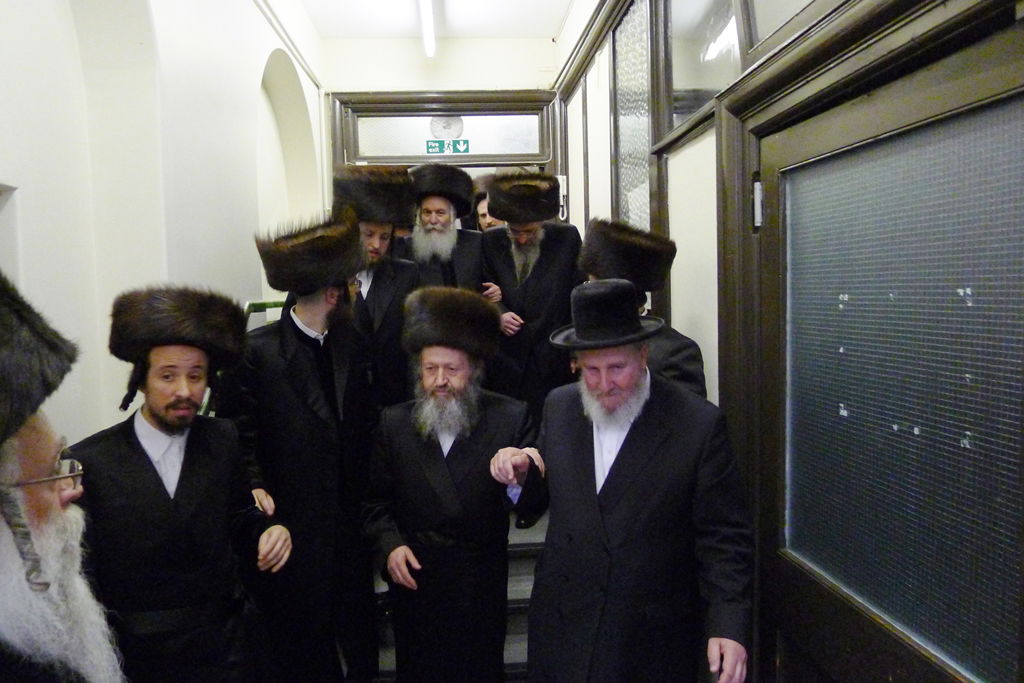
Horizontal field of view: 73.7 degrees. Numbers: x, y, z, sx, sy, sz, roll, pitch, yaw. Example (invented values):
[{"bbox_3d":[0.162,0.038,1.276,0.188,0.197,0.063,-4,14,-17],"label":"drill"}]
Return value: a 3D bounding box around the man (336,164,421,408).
[{"bbox_3d":[-0.655,0.198,2.956,0.560,1.850,0.400,-3,4,-15],"label":"man"}]

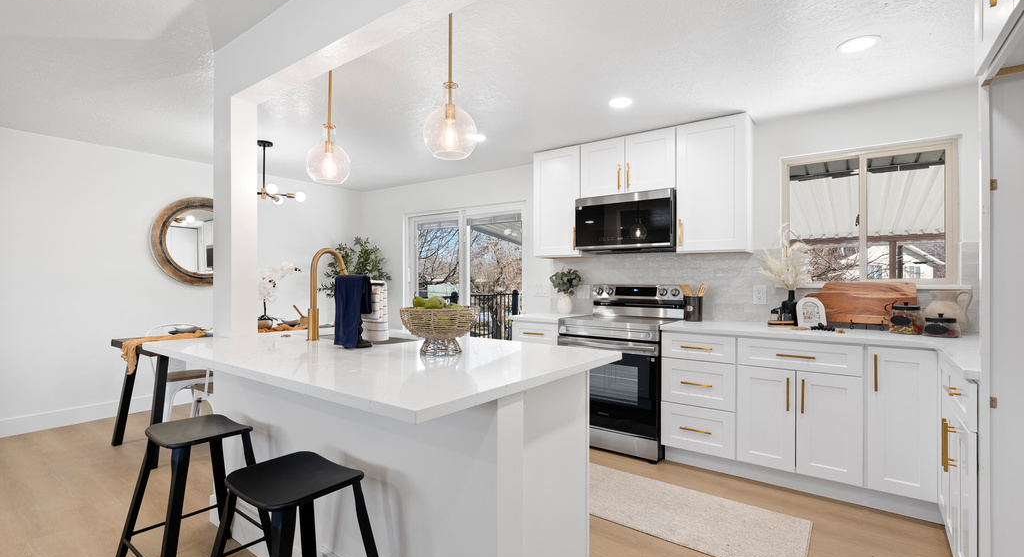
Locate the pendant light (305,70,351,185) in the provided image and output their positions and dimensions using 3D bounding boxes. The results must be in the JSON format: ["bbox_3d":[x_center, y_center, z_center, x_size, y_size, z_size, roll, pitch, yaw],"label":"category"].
[{"bbox_3d":[-0.901,-0.775,2.248,0.208,0.625,0.208,0,0,37],"label":"pendant light"}]

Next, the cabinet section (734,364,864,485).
[{"bbox_3d":[1.785,0.818,2.823,0.620,0.583,0.570,0,0,36],"label":"cabinet section"}]

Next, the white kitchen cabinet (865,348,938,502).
[{"bbox_3d":[2.131,0.723,2.527,0.281,0.746,0.620,0,0,36],"label":"white kitchen cabinet"}]

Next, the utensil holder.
[{"bbox_3d":[1.338,0.224,3.336,0.124,0.180,0.124,0,0,37],"label":"utensil holder"}]

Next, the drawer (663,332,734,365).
[{"bbox_3d":[1.308,0.435,3.058,0.442,0.159,0.502,0,0,36],"label":"drawer"}]

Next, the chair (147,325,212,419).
[{"bbox_3d":[-2.729,0.811,3.818,0.480,0.840,0.440,0,0,37],"label":"chair"}]

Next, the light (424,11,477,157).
[{"bbox_3d":[-0.240,-0.774,1.751,0.208,0.632,0.208,0,0,0],"label":"light"}]

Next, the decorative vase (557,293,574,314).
[{"bbox_3d":[0.472,0.226,3.994,0.129,0.170,0.129,0,0,0],"label":"decorative vase"}]

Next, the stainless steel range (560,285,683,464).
[{"bbox_3d":[0.830,0.640,3.430,0.762,1.179,0.709,0,0,36],"label":"stainless steel range"}]

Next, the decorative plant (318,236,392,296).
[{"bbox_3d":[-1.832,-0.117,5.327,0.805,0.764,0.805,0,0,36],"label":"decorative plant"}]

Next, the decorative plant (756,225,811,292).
[{"bbox_3d":[1.797,-0.137,2.994,0.329,0.450,0.247,0,0,36],"label":"decorative plant"}]

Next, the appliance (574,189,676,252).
[{"bbox_3d":[0.921,-0.427,3.555,0.763,0.435,0.402,0,0,36],"label":"appliance"}]

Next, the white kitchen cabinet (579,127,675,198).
[{"bbox_3d":[0.972,-0.859,3.624,0.767,0.458,0.323,0,0,37],"label":"white kitchen cabinet"}]

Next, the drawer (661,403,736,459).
[{"bbox_3d":[1.304,0.956,3.049,0.452,0.278,0.450,0,0,37],"label":"drawer"}]

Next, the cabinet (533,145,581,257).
[{"bbox_3d":[0.485,-0.631,3.990,0.453,0.910,0.323,0,0,37],"label":"cabinet"}]

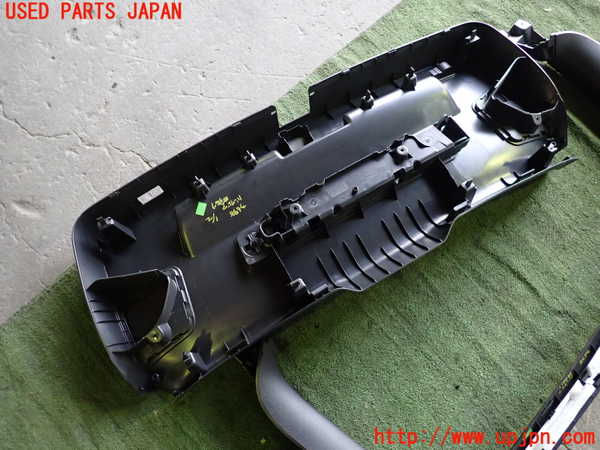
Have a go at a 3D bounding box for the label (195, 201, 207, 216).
[{"bbox_3d":[-0.205,-0.034,0.900,0.017,0.001,0.027,12,77,-3],"label":"label"}]

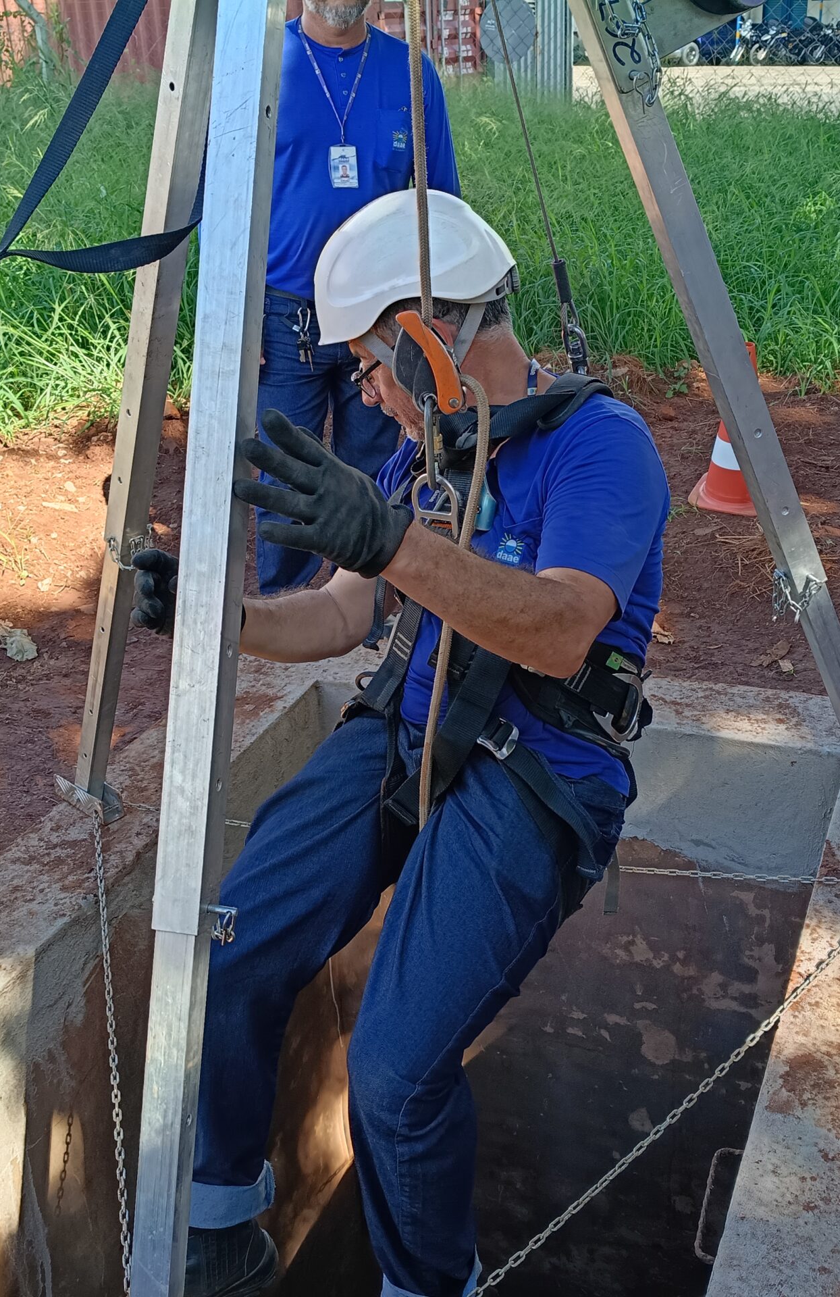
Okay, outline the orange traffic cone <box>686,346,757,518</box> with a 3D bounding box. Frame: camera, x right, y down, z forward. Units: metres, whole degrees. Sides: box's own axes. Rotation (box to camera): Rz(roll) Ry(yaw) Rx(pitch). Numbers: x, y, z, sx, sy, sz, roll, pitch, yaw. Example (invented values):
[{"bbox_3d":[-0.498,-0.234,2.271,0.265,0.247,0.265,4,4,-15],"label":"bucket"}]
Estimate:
[{"bbox_3d":[1.029,-0.715,4.137,0.275,0.505,0.275,16,31,34],"label":"orange traffic cone"}]

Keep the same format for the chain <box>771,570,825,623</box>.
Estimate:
[{"bbox_3d":[0.568,-0.081,1.960,0.075,0.085,0.060,14,30,31],"label":"chain"}]

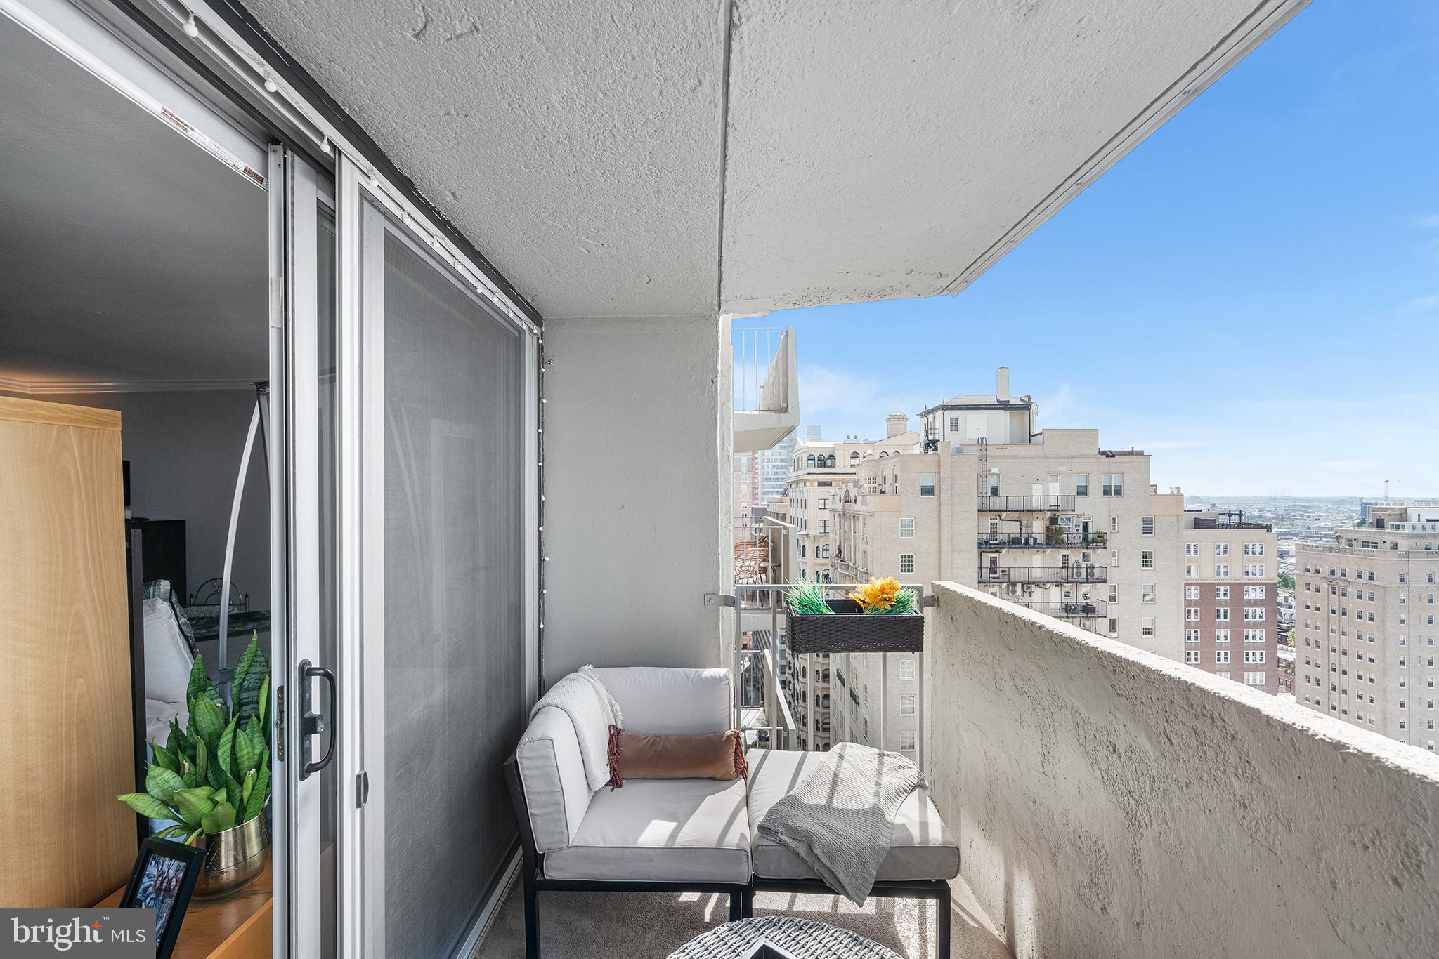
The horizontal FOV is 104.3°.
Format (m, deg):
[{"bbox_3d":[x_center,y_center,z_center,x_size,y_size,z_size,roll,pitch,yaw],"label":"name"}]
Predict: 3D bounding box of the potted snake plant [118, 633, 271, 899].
[{"bbox_3d":[-1.275,0.710,1.405,0.320,0.640,0.340,-1,-2,45],"label":"potted snake plant"}]

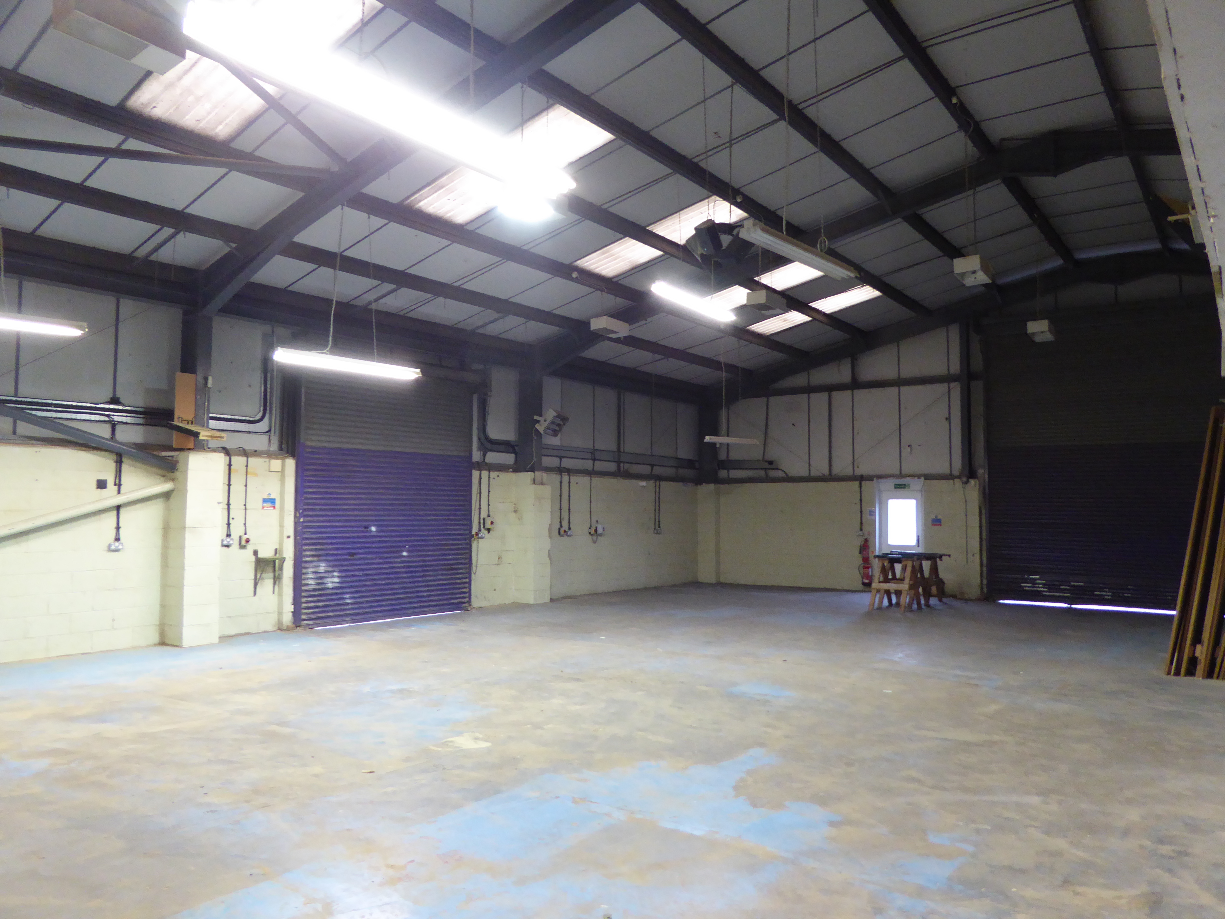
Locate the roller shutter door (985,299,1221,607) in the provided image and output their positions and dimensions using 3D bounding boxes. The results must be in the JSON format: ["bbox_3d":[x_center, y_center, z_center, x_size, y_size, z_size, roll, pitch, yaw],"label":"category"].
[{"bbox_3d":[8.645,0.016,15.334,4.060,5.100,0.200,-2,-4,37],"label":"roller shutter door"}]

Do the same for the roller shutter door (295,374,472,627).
[{"bbox_3d":[-3.249,0.507,13.104,0.160,3.680,3.130,-2,-4,37],"label":"roller shutter door"}]

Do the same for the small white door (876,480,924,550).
[{"bbox_3d":[5.775,1.551,17.745,0.930,2.270,0.220,-2,-4,37],"label":"small white door"}]

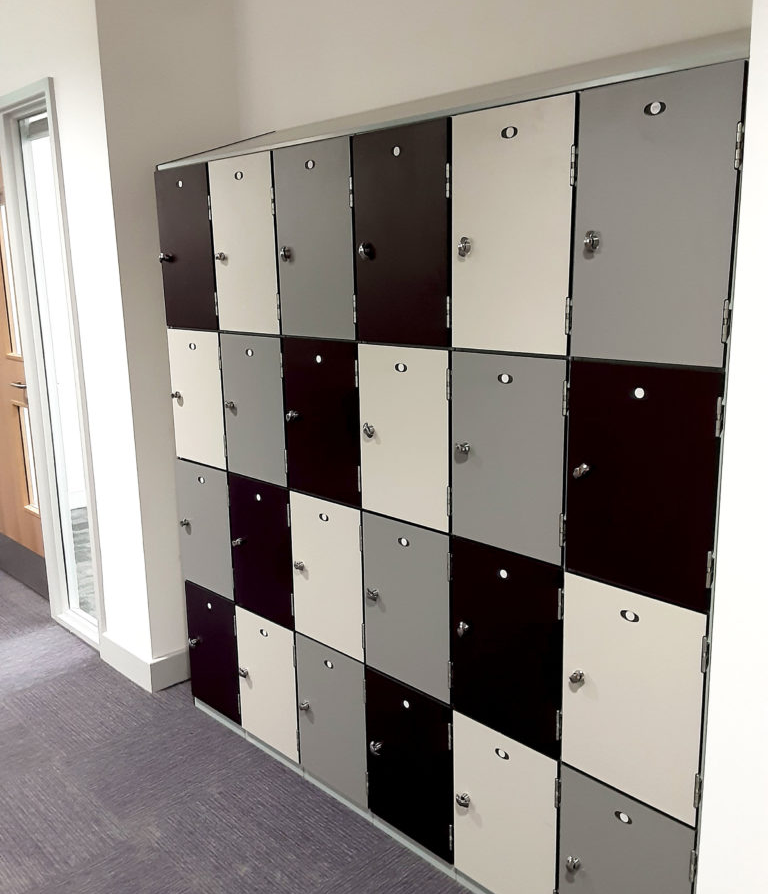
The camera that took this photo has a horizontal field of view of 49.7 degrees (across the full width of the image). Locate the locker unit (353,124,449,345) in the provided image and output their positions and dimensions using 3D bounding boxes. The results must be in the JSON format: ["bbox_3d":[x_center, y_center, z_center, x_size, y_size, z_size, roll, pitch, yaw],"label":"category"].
[{"bbox_3d":[0.038,-0.462,1.836,0.040,0.466,0.292,-12,17,-42],"label":"locker unit"}]

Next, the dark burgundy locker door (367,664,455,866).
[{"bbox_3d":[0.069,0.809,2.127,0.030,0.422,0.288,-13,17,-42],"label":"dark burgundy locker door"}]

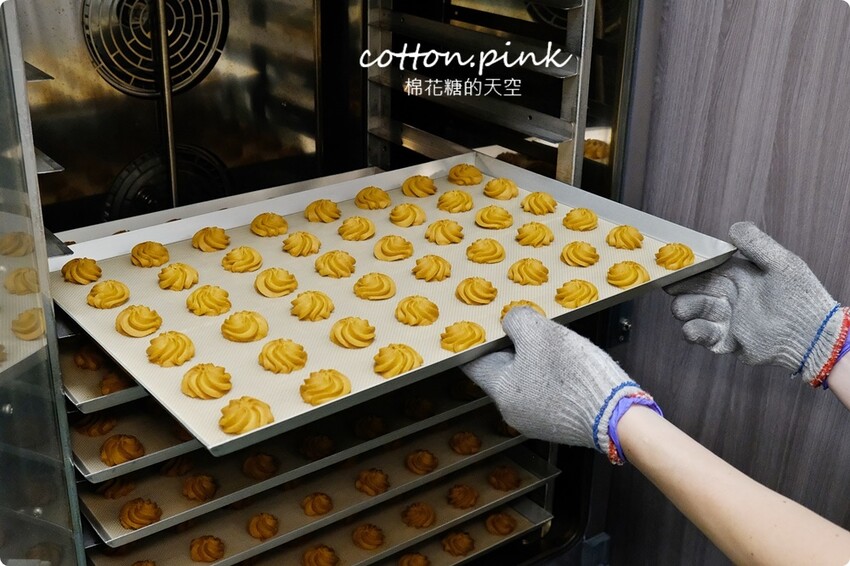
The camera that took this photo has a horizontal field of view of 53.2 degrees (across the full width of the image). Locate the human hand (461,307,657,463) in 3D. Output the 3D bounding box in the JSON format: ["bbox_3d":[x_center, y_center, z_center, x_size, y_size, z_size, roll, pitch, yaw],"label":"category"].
[{"bbox_3d":[0.104,0.080,0.692,0.172,0.094,0.077,20,26,32],"label":"human hand"}]

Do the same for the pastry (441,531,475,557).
[{"bbox_3d":[0.044,0.343,1.132,0.042,0.021,0.042,1,20,0],"label":"pastry"}]

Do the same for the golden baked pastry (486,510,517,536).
[{"bbox_3d":[0.107,0.329,1.176,0.041,0.021,0.041,1,20,0],"label":"golden baked pastry"}]

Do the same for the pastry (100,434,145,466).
[{"bbox_3d":[-0.279,0.151,0.783,0.040,0.020,0.040,-14,25,-36],"label":"pastry"}]

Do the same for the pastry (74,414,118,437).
[{"bbox_3d":[-0.324,0.132,0.832,0.040,0.021,0.040,-14,25,-36],"label":"pastry"}]

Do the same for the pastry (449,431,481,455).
[{"bbox_3d":[0.052,0.200,1.080,0.041,0.021,0.041,1,20,0],"label":"pastry"}]

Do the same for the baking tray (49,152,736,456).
[{"bbox_3d":[-0.035,-0.023,0.861,0.600,0.023,0.403,-18,30,-35],"label":"baking tray"}]

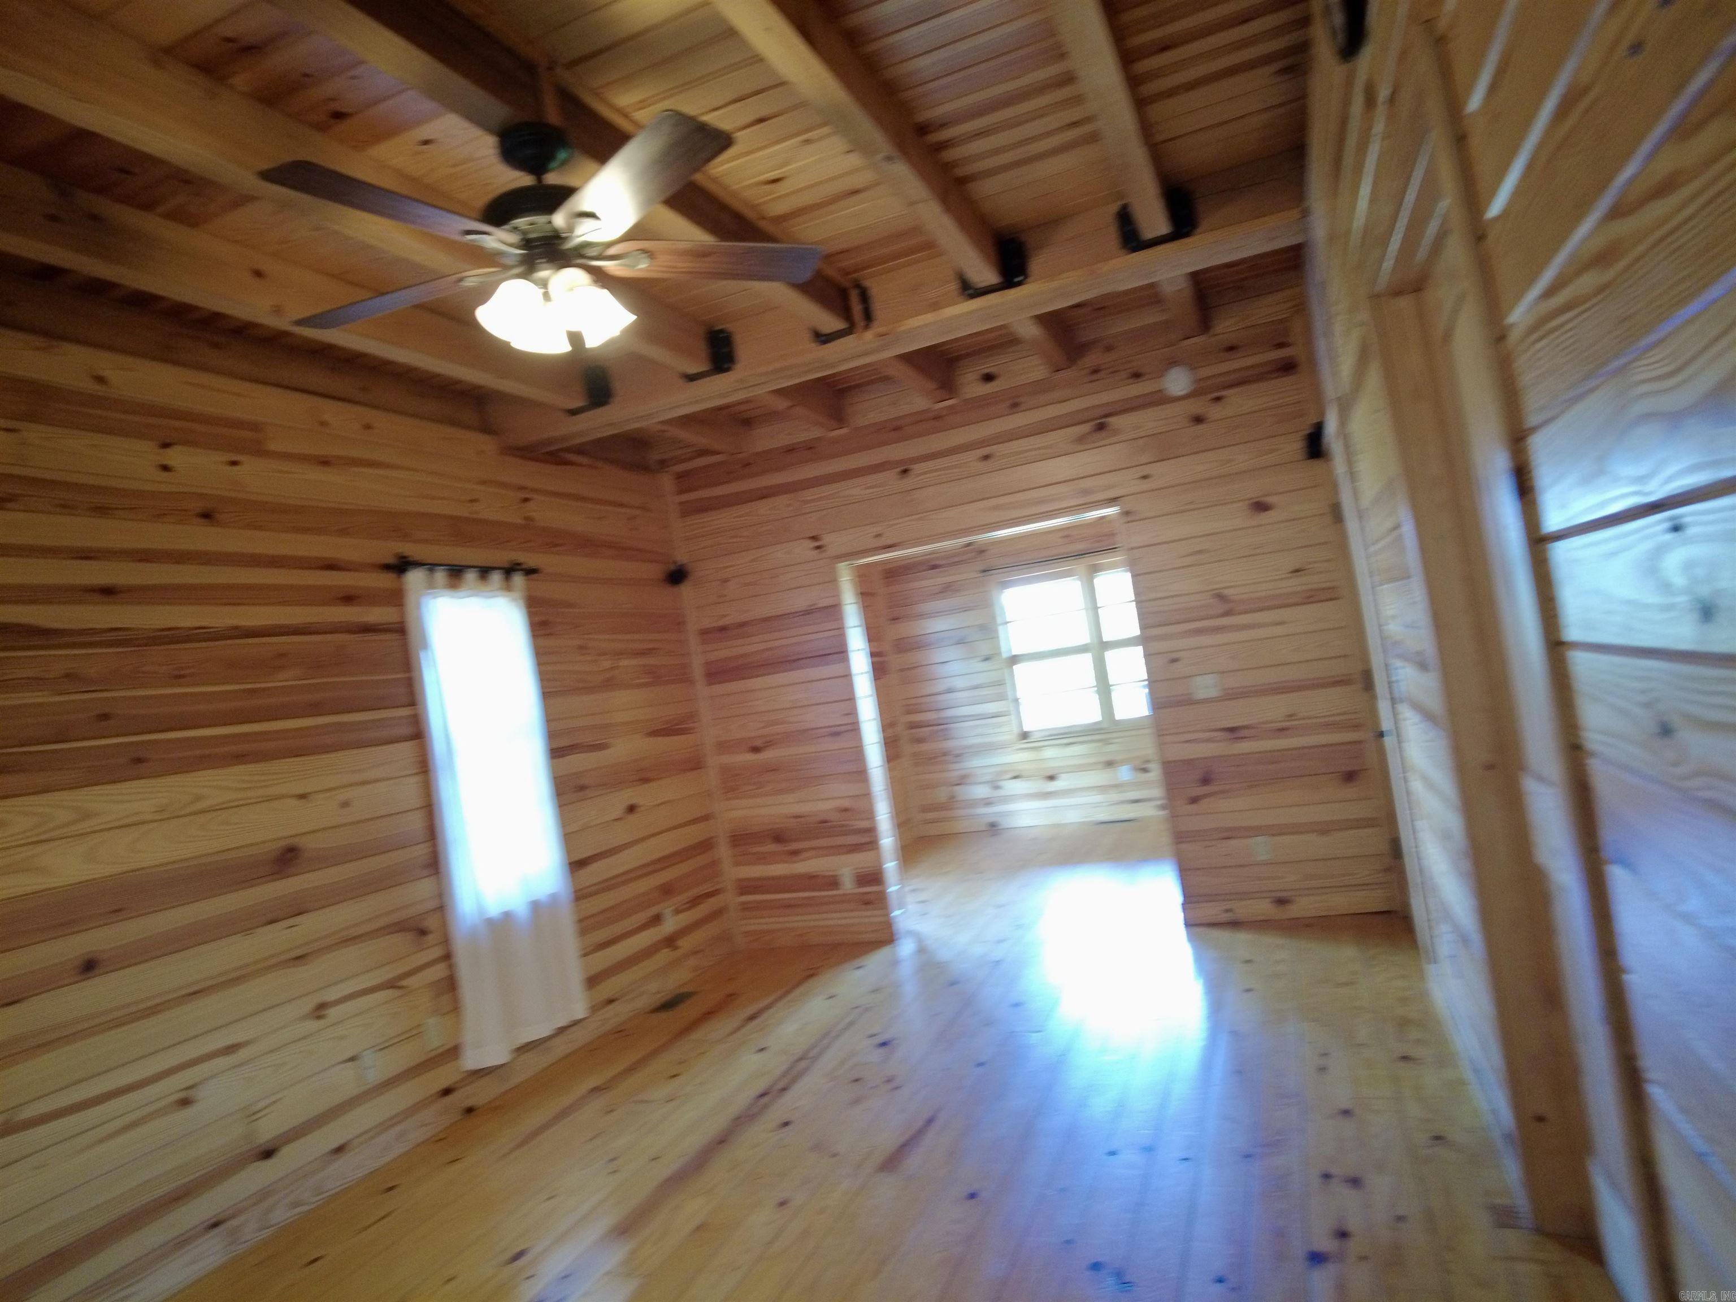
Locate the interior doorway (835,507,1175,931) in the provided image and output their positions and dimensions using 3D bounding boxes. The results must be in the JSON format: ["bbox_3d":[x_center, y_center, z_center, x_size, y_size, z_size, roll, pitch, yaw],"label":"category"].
[{"bbox_3d":[0.741,0.439,5.371,1.567,2.099,0.190,-10,-2,22],"label":"interior doorway"}]

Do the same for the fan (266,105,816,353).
[{"bbox_3d":[-0.776,-0.996,2.361,1.300,0.530,1.300,-10,-2,22],"label":"fan"}]

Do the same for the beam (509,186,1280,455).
[{"bbox_3d":[-0.060,-1.368,4.260,3.534,0.235,0.241,-10,-2,22],"label":"beam"}]

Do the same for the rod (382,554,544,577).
[{"bbox_3d":[-1.734,-0.352,4.332,0.085,0.055,0.870,-10,-2,22],"label":"rod"}]

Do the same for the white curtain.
[{"bbox_3d":[-1.571,0.652,4.279,0.075,2.006,0.710,-10,-2,22],"label":"white curtain"}]

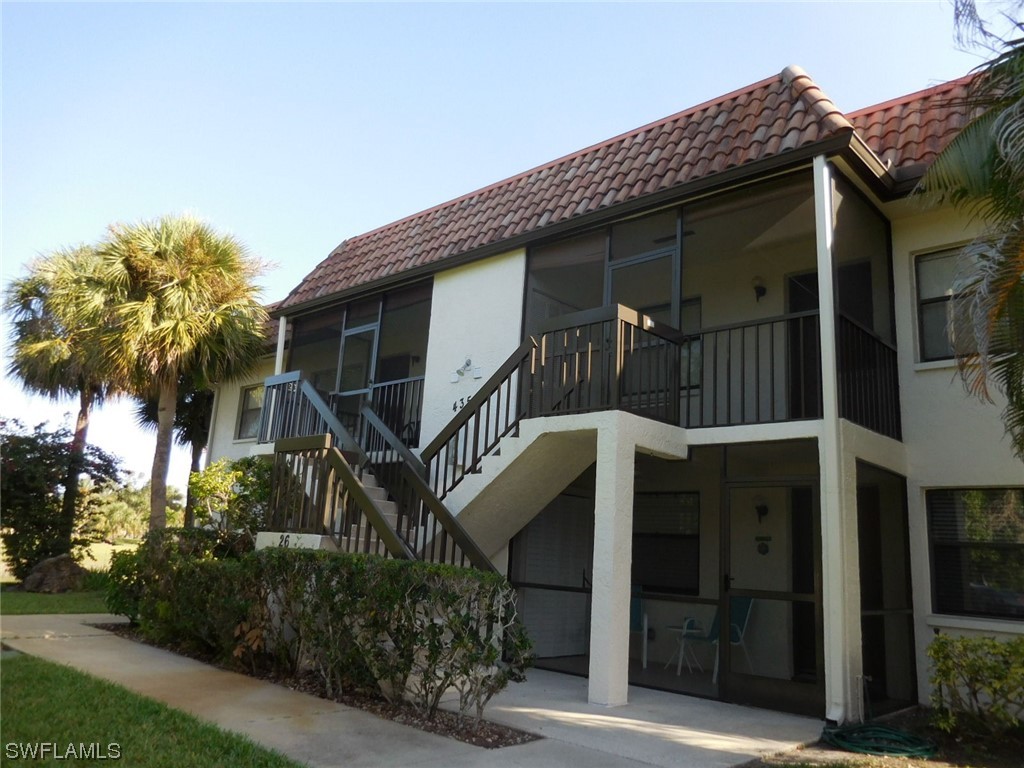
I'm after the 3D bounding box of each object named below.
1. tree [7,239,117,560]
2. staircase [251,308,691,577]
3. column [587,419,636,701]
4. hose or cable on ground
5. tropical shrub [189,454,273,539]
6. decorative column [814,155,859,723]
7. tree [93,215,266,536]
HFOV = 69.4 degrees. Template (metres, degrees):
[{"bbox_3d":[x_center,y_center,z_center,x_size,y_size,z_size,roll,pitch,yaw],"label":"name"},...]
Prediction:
[{"bbox_3d":[-9.931,0.458,16.063,3.000,7.415,3.000,10,-13,-31],"label":"tree"},{"bbox_3d":[-1.536,1.312,9.023,6.731,3.678,2.556,-7,-15,42],"label":"staircase"},{"bbox_3d":[0.937,1.623,6.852,0.220,2.499,0.298,-7,-15,42],"label":"column"},{"bbox_3d":[2.980,2.895,6.062,0.880,0.090,0.760,-1,-12,21],"label":"hose or cable on ground"},{"bbox_3d":[-4.739,2.423,12.053,1.500,2.489,1.500,8,-12,-20],"label":"tropical shrub"},{"bbox_3d":[3.021,0.352,6.943,0.227,5.325,0.341,-7,-15,42],"label":"decorative column"},{"bbox_3d":[-6.226,0.255,13.392,3.150,7.128,3.150,9,-13,-25],"label":"tree"}]

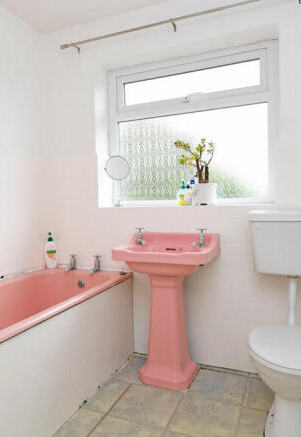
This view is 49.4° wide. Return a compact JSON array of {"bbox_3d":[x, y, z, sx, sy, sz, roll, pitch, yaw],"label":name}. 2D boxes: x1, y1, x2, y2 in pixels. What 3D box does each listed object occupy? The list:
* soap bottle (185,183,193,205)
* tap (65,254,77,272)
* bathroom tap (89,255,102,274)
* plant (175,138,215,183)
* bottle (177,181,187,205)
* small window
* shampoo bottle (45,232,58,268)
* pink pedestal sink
[{"bbox_3d":[0.246,-0.157,2.082,0.056,0.140,0.046,-1,3,11],"label":"soap bottle"},{"bbox_3d":[-0.543,0.307,2.230,0.060,0.105,0.115,0,3,22],"label":"tap"},{"bbox_3d":[-0.366,0.308,2.154,0.060,0.105,0.115,0,3,22],"label":"bathroom tap"},{"bbox_3d":[0.280,-0.356,2.046,0.255,0.280,0.200,0,3,22],"label":"plant"},{"bbox_3d":[0.201,-0.164,2.078,0.066,0.155,0.048,-1,3,11],"label":"bottle"},{"bbox_3d":[0.243,-0.578,2.199,1.130,0.970,0.090,0,3,22],"label":"small window"},{"bbox_3d":[-0.708,0.229,2.335,0.098,0.257,0.060,-2,3,-22],"label":"shampoo bottle"},{"bbox_3d":[0.091,0.501,1.861,0.560,0.815,0.410,0,3,22],"label":"pink pedestal sink"}]

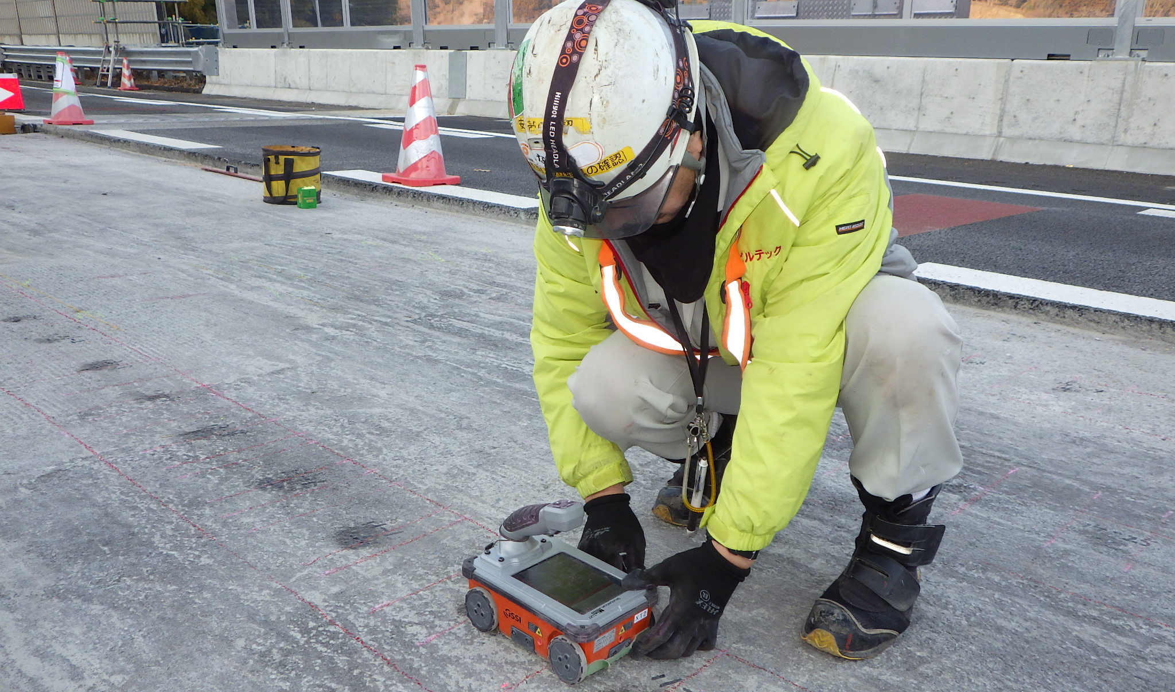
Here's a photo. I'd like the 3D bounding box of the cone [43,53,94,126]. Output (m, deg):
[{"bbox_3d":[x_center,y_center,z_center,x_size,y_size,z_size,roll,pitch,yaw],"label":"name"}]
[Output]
[{"bbox_3d":[-5.325,-2.624,9.690,0.360,0.700,0.360,-1,16,-11],"label":"cone"}]

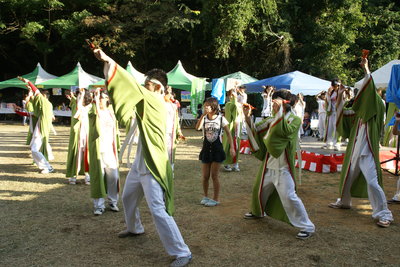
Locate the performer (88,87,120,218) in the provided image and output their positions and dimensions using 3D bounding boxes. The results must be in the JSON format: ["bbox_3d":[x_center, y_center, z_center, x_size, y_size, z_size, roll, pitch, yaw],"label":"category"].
[{"bbox_3d":[-1.170,0.214,4.954,0.430,1.540,0.410,1,6,8],"label":"performer"}]

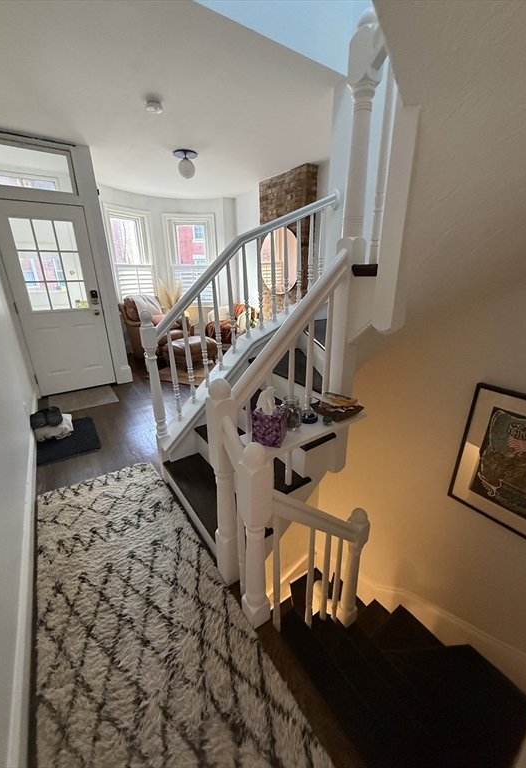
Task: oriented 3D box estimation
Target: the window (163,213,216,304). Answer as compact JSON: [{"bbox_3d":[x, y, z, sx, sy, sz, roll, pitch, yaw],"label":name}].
[{"bbox_3d":[-1.374,-2.384,6.098,0.960,1.700,0.140,-4,21,-8],"label":"window"}]

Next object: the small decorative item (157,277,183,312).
[{"bbox_3d":[-1.736,-1.649,5.862,0.450,0.680,0.400,-6,21,-15],"label":"small decorative item"}]

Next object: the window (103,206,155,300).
[{"bbox_3d":[-2.270,-2.152,5.498,0.140,1.700,0.930,10,23,27],"label":"window"}]

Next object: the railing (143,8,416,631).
[{"bbox_3d":[0.229,-0.160,1.776,1.520,2.620,1.280,-14,24,-31],"label":"railing"}]

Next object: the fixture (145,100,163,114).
[{"bbox_3d":[-0.863,-2.198,2.471,0.130,0.039,0.130,-14,24,-31],"label":"fixture"}]

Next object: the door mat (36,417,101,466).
[{"bbox_3d":[-1.734,0.474,2.784,0.474,0.013,0.735,-14,24,-31],"label":"door mat"}]

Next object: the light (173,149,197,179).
[{"bbox_3d":[-0.874,-2.489,3.555,0.262,0.247,0.262,-14,24,-31],"label":"light"}]

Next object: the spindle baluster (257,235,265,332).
[{"bbox_3d":[-0.011,-0.685,2.175,0.037,0.630,0.037,-14,24,-31],"label":"spindle baluster"}]

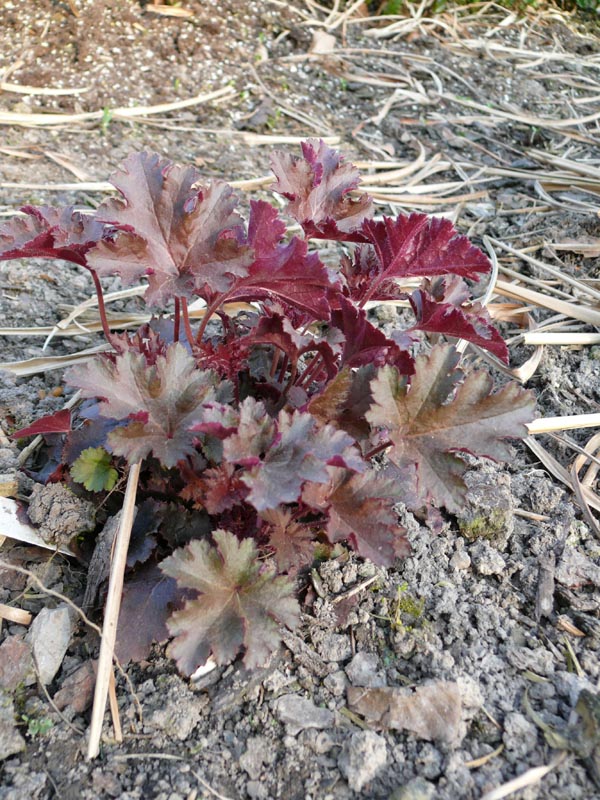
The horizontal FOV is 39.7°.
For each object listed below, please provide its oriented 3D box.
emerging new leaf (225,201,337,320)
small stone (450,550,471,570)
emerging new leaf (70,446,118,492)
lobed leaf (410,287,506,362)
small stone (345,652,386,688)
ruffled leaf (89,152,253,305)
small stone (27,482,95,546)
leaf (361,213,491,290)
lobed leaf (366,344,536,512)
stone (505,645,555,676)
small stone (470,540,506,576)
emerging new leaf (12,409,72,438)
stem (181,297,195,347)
[{"bbox_3d":[-0.011,-0.087,0.520,0.066,0.060,0.050,0,36,0],"label":"emerging new leaf"},{"bbox_3d":[0.103,0.103,0.534,0.012,0.009,0.011,5,38,7],"label":"small stone"},{"bbox_3d":[-0.134,0.045,0.543,0.029,0.008,0.027,12,59,14],"label":"emerging new leaf"},{"bbox_3d":[0.121,-0.057,0.633,0.070,0.034,0.040,13,40,16],"label":"lobed leaf"},{"bbox_3d":[0.036,0.151,0.463,0.022,0.013,0.015,0,38,0],"label":"small stone"},{"bbox_3d":[-0.077,-0.102,0.505,0.096,0.088,0.035,0,1,0],"label":"ruffled leaf"},{"bbox_3d":[-0.153,0.074,0.536,0.044,0.030,0.034,0,36,0],"label":"small stone"},{"bbox_3d":[0.082,-0.101,0.560,0.087,0.037,0.055,0,36,0],"label":"leaf"},{"bbox_3d":[0.101,0.019,0.560,0.100,0.024,0.108,-13,62,-13],"label":"lobed leaf"},{"bbox_3d":[0.131,0.148,0.474,0.027,0.012,0.016,8,39,10],"label":"stone"},{"bbox_3d":[0.119,0.101,0.528,0.019,0.015,0.018,0,38,0],"label":"small stone"},{"bbox_3d":[-0.184,0.017,0.596,0.041,0.016,0.022,3,30,-25],"label":"emerging new leaf"},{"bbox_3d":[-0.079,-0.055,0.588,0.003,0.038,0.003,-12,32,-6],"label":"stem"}]

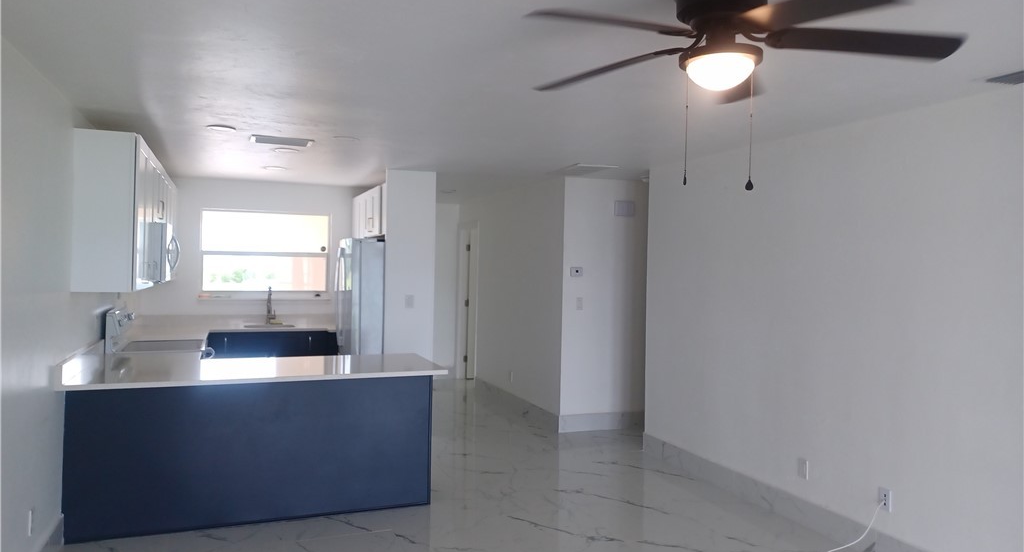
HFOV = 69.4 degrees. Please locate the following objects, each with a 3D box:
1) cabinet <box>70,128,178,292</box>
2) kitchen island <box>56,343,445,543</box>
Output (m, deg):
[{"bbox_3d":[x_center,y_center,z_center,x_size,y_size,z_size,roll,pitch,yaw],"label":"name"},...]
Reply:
[{"bbox_3d":[-2.936,-0.403,5.828,0.341,0.917,3.400,1,1,-21],"label":"cabinet"},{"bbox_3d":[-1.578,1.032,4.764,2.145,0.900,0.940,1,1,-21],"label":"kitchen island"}]

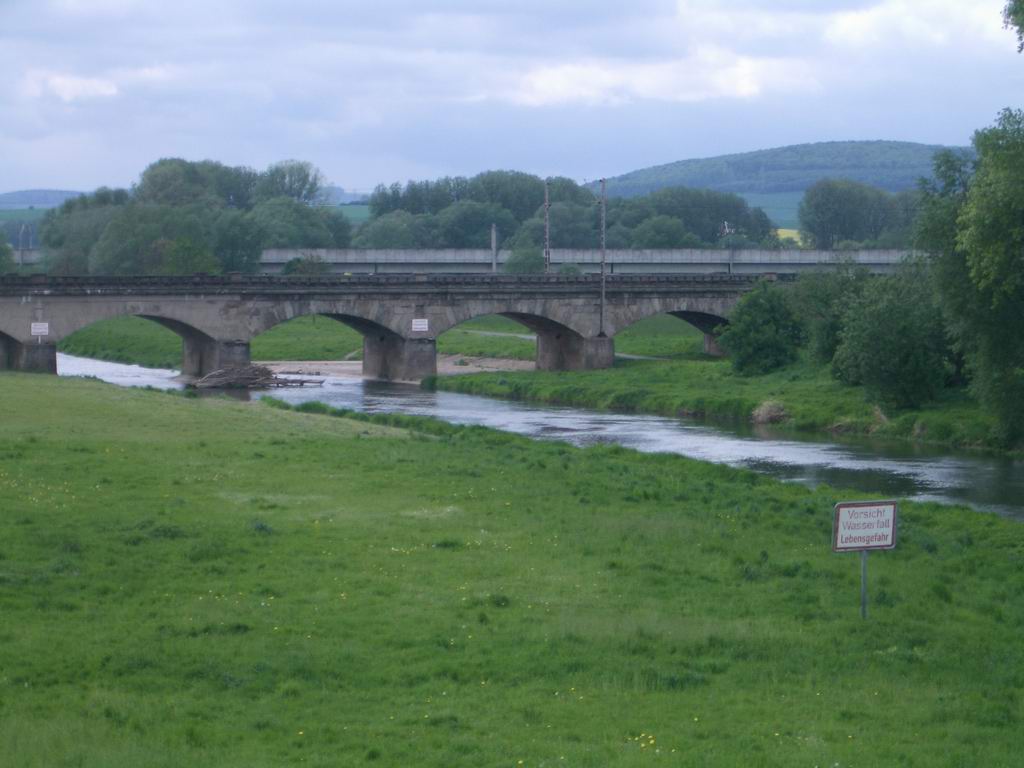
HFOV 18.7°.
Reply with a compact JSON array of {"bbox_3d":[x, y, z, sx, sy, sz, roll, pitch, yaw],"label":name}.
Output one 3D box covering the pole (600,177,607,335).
[{"bbox_3d":[7.031,-9.913,240.000,0.420,12.150,0.420,-1,3,-20],"label":"pole"}]

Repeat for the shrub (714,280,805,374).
[{"bbox_3d":[17.530,-4.002,220.000,6.000,6.600,5.700,0,2,0],"label":"shrub"}]

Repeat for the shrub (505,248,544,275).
[{"bbox_3d":[1.871,-17.141,465.000,6.000,7.200,5.800,0,2,0],"label":"shrub"}]

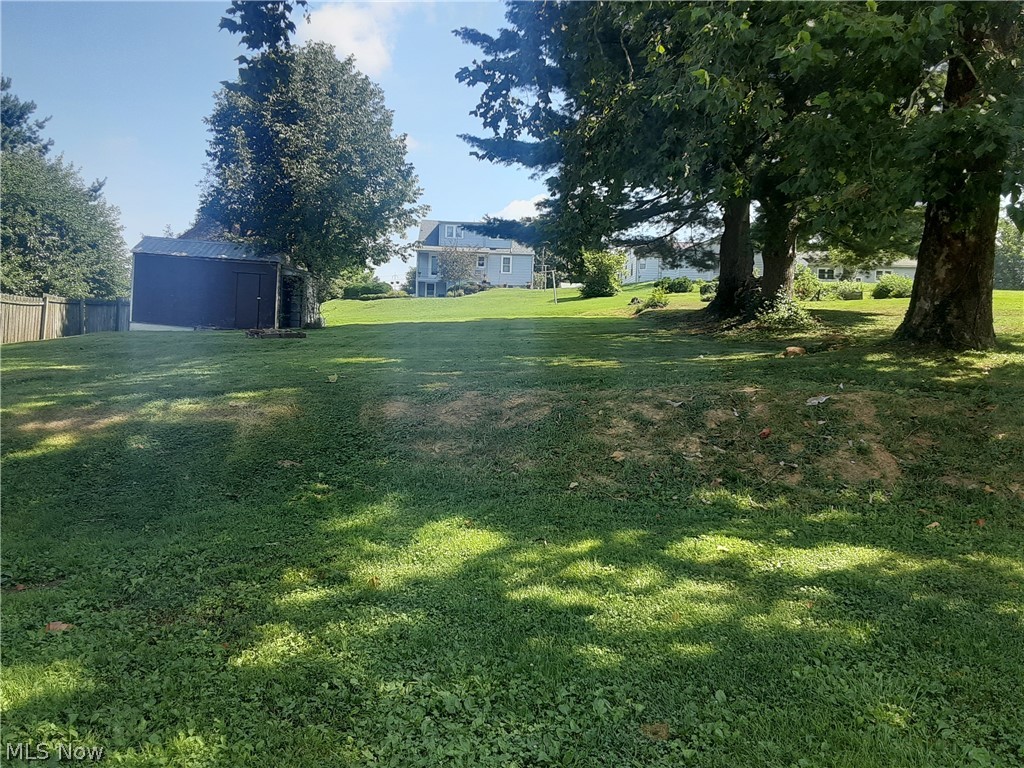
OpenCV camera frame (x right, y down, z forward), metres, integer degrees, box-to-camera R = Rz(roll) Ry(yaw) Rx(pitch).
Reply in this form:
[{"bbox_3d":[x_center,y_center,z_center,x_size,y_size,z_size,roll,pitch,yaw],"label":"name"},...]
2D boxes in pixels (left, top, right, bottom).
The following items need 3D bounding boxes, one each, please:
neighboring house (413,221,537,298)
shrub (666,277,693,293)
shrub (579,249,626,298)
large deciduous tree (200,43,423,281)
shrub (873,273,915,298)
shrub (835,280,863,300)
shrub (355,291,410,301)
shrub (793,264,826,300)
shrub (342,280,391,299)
[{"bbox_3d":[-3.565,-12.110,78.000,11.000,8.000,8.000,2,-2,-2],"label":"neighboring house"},{"bbox_3d":[12.373,-7.328,59.000,1.900,1.200,1.700,2,-2,0],"label":"shrub"},{"bbox_3d":[6.005,-7.246,53.000,3.100,3.100,2.800,2,-2,0],"label":"shrub"},{"bbox_3d":[-8.284,-8.243,33.000,9.000,11.600,8.600,2,-2,0],"label":"large deciduous tree"},{"bbox_3d":[21.972,-5.661,46.000,2.500,1.500,2.000,2,-2,0],"label":"shrub"},{"bbox_3d":[19.380,-5.373,46.000,1.600,1.150,1.400,2,-2,0],"label":"shrub"},{"bbox_3d":[-9.566,-6.515,59.000,4.100,0.750,1.400,2,-2,0],"label":"shrub"},{"bbox_3d":[17.163,-5.846,46.000,1.900,2.050,1.800,2,-2,0],"label":"shrub"},{"bbox_3d":[-11.295,-7.312,62.000,3.700,1.400,2.200,2,-2,0],"label":"shrub"}]

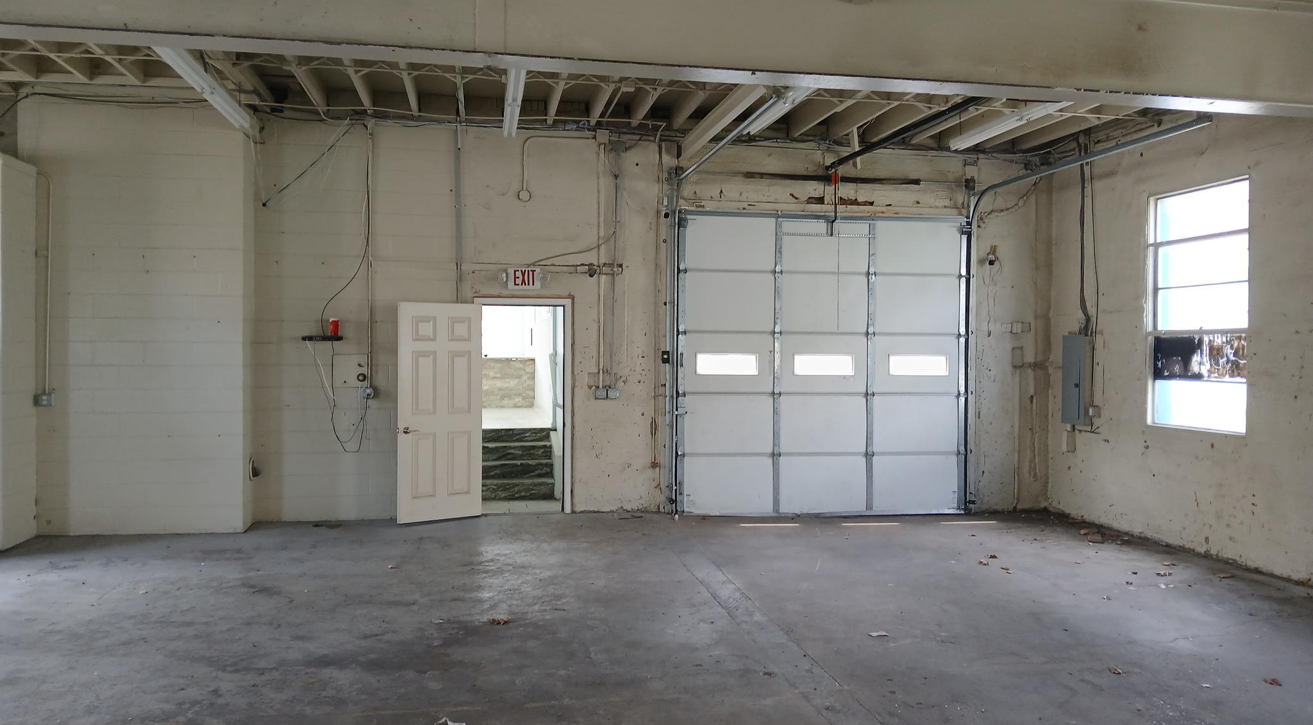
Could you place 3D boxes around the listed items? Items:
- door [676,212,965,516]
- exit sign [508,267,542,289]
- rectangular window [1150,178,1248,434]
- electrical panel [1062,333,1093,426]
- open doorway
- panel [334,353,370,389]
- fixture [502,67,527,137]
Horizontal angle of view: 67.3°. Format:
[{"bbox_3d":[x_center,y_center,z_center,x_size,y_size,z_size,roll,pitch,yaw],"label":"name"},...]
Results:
[{"bbox_3d":[1.701,0.015,10.030,3.050,3.030,0.080,0,1,-10],"label":"door"},{"bbox_3d":[-1.258,-0.796,9.430,0.315,0.205,0.070,0,1,-10],"label":"exit sign"},{"bbox_3d":[4.570,-0.456,8.360,0.110,2.050,1.150,0,1,-10],"label":"rectangular window"},{"bbox_3d":[4.221,0.179,9.892,0.100,0.880,0.375,0,1,-10],"label":"electrical panel"},{"bbox_3d":[-1.277,0.425,9.500,0.900,2.070,0.140,0,1,-10],"label":"open doorway"},{"bbox_3d":[-2.847,0.081,9.190,0.330,0.330,0.050,0,1,-10],"label":"panel"},{"bbox_3d":[-1.160,-2.165,8.100,0.130,0.100,2.440,0,1,-10],"label":"fixture"}]

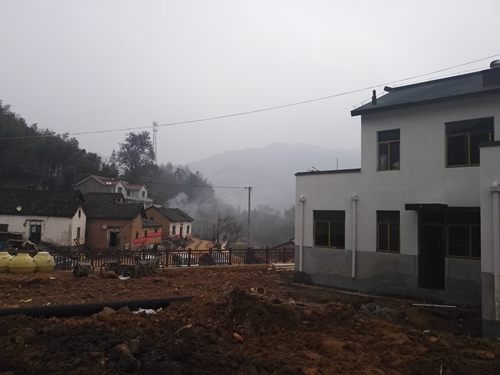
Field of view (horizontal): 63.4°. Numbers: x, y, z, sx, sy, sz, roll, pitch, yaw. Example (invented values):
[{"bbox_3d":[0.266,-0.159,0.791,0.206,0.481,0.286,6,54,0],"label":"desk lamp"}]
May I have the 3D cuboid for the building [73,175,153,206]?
[{"bbox_3d":[-43.800,2.206,132.087,10.500,10.000,20.000,-1,-4,22],"label":"building"}]

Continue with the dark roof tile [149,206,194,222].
[{"bbox_3d":[-17.000,5.307,81.830,7.400,2.700,9.600,-1,-3,18],"label":"dark roof tile"}]

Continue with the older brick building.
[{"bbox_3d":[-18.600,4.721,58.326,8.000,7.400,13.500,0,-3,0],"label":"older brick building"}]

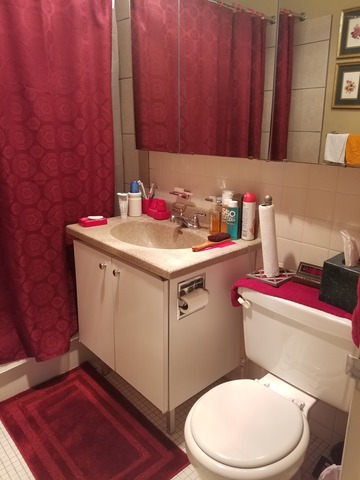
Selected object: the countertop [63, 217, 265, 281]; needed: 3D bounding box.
[{"bbox_3d":[-0.089,-0.014,1.727,0.590,0.035,0.798,-14,22,-40],"label":"countertop"}]

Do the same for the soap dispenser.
[{"bbox_3d":[0.166,-0.119,1.720,0.048,0.178,0.056,9,18,23],"label":"soap dispenser"}]

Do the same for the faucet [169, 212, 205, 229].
[{"bbox_3d":[0.025,-0.108,1.836,0.155,0.085,0.200,-14,22,-40],"label":"faucet"}]

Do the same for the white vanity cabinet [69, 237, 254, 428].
[{"bbox_3d":[-0.097,0.343,1.792,0.526,0.691,0.707,-14,22,-40],"label":"white vanity cabinet"}]

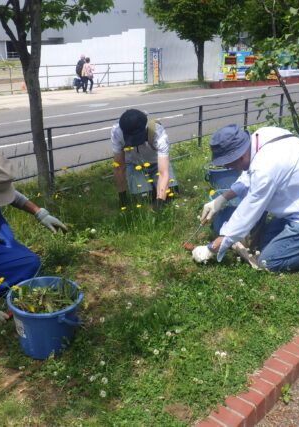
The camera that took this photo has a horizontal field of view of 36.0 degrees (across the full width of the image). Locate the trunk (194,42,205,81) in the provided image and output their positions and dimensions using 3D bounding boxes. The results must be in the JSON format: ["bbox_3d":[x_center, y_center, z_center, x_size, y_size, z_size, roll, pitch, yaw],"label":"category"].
[{"bbox_3d":[2.469,-7.430,22.500,0.420,2.100,0.380,-1,16,0],"label":"trunk"}]

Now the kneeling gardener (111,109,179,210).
[{"bbox_3d":[-0.027,-0.515,3.967,0.560,0.780,0.680,1,17,5],"label":"kneeling gardener"}]

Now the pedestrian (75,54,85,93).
[{"bbox_3d":[-3.148,-6.364,21.000,0.450,1.680,0.500,-16,22,-42],"label":"pedestrian"}]

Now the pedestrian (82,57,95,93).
[{"bbox_3d":[-2.770,-6.266,20.900,0.420,1.580,0.480,-16,22,-42],"label":"pedestrian"}]

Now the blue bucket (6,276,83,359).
[{"bbox_3d":[-0.443,0.441,1.935,0.320,0.260,0.320,-1,16,0],"label":"blue bucket"}]

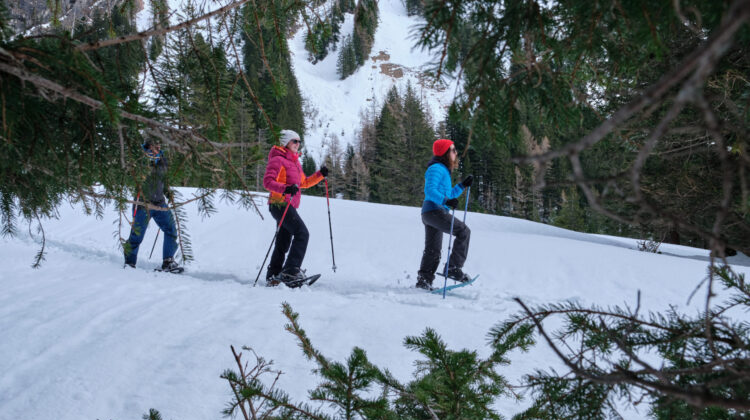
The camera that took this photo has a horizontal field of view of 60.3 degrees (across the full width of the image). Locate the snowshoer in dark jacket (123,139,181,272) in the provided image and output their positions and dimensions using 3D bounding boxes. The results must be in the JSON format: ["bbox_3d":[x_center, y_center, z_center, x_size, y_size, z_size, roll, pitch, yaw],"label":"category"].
[{"bbox_3d":[-2.907,-0.071,8.400,0.700,1.720,0.540,-1,-2,36],"label":"snowshoer in dark jacket"}]

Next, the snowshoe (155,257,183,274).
[{"bbox_3d":[-2.635,0.752,8.300,0.540,0.120,0.210,-1,-2,42],"label":"snowshoe"}]

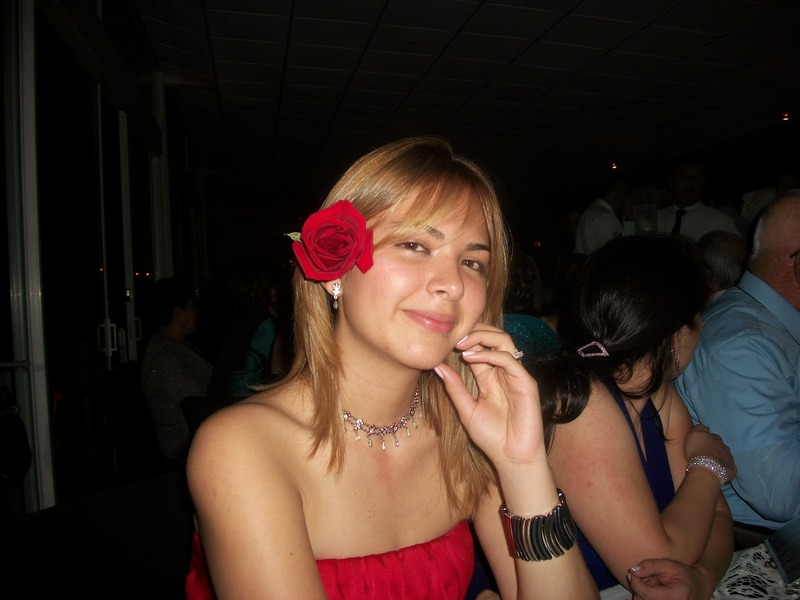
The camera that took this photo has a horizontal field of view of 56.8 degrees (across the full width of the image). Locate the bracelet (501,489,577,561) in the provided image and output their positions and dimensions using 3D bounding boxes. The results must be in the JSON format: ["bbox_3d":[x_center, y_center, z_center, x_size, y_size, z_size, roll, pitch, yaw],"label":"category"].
[{"bbox_3d":[0.132,0.214,0.705,0.064,0.046,0.057,-17,16,5],"label":"bracelet"}]

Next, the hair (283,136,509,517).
[{"bbox_3d":[-0.006,0.027,0.765,0.215,0.380,0.225,4,2,-25],"label":"hair"}]

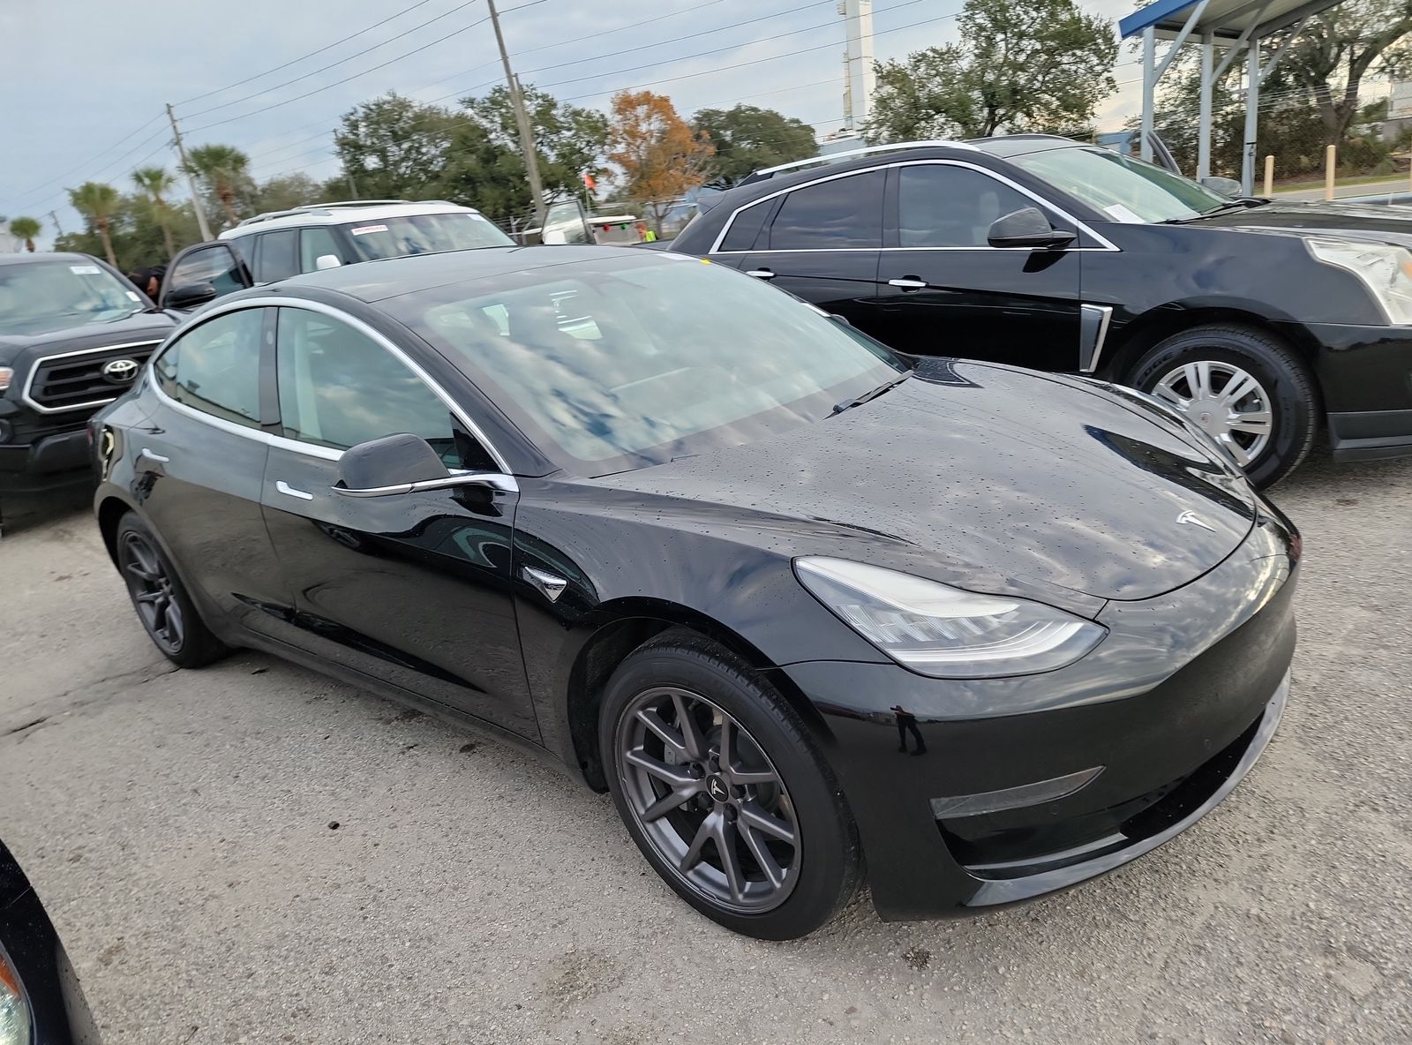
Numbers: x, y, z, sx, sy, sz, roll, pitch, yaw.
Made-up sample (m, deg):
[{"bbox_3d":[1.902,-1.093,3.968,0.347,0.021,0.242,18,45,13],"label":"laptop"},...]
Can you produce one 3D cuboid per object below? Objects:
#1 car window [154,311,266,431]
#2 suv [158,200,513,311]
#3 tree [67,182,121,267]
[{"bbox_3d":[-1.647,-0.523,3.305,0.949,0.363,0.080,9,1,42],"label":"car window"},{"bbox_3d":[-3.000,-2.080,9.550,5.200,1.900,2.020,7,22,41],"label":"suv"},{"bbox_3d":[-30.248,-13.358,50.124,2.900,7.640,2.900,-7,16,0],"label":"tree"}]

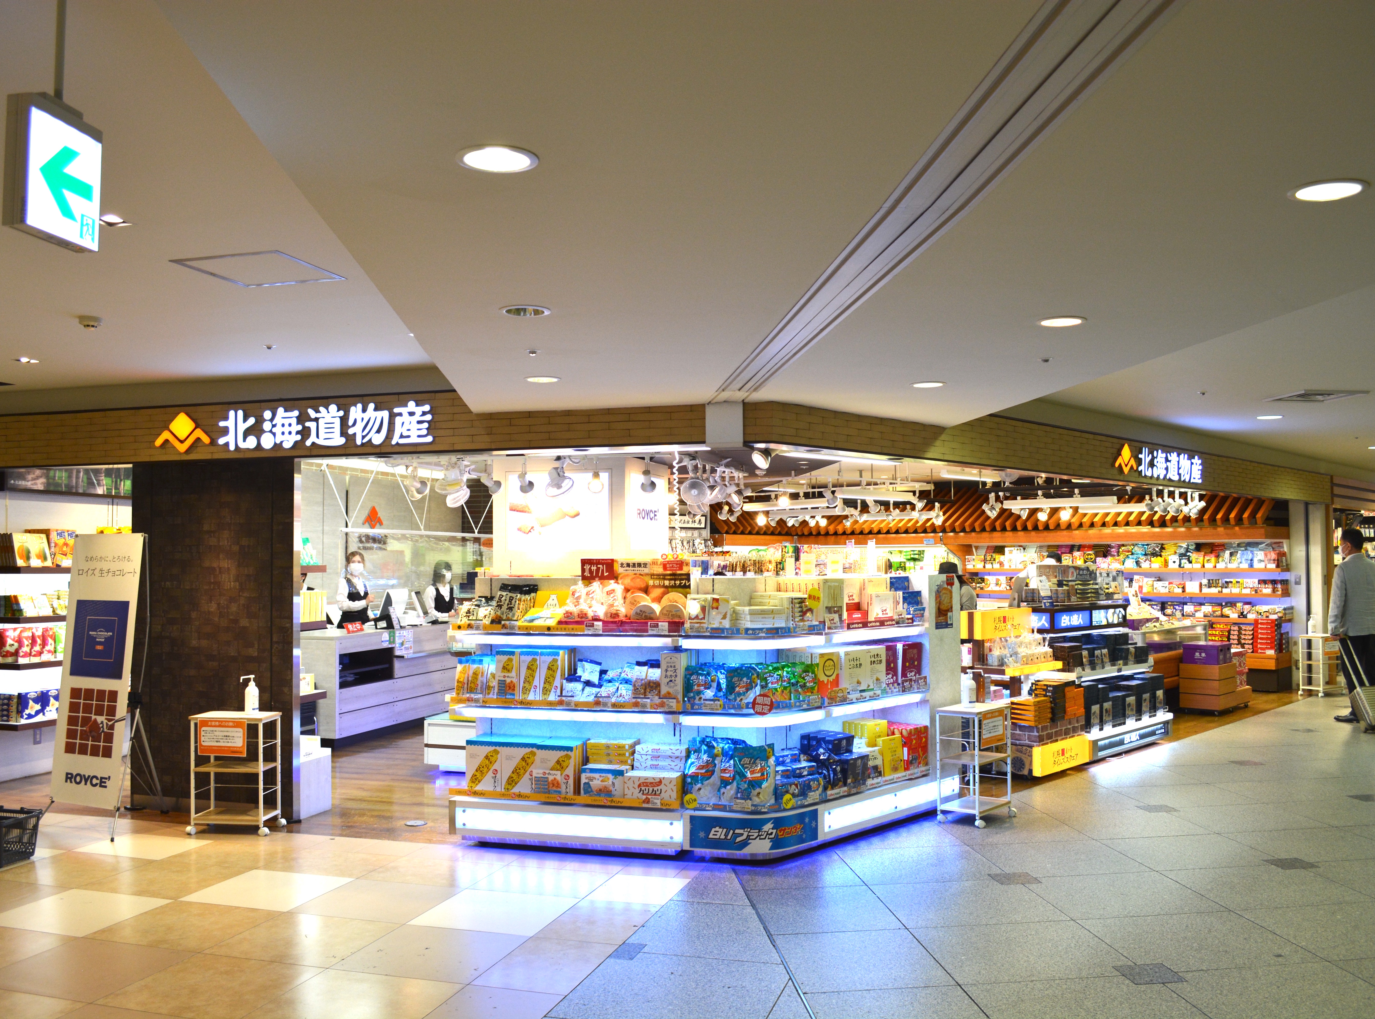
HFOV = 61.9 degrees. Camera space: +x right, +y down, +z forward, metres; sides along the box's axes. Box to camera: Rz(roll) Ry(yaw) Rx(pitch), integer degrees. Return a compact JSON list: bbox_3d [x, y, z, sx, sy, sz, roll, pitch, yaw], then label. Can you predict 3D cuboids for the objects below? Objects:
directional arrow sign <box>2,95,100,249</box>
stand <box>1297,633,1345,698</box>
[{"bbox_3d":[-1.123,-0.587,2.034,0.045,0.226,0.195,-1,-2,10],"label":"directional arrow sign"},{"bbox_3d":[6.989,1.713,12.600,0.455,0.685,0.290,1,-3,-29],"label":"stand"}]

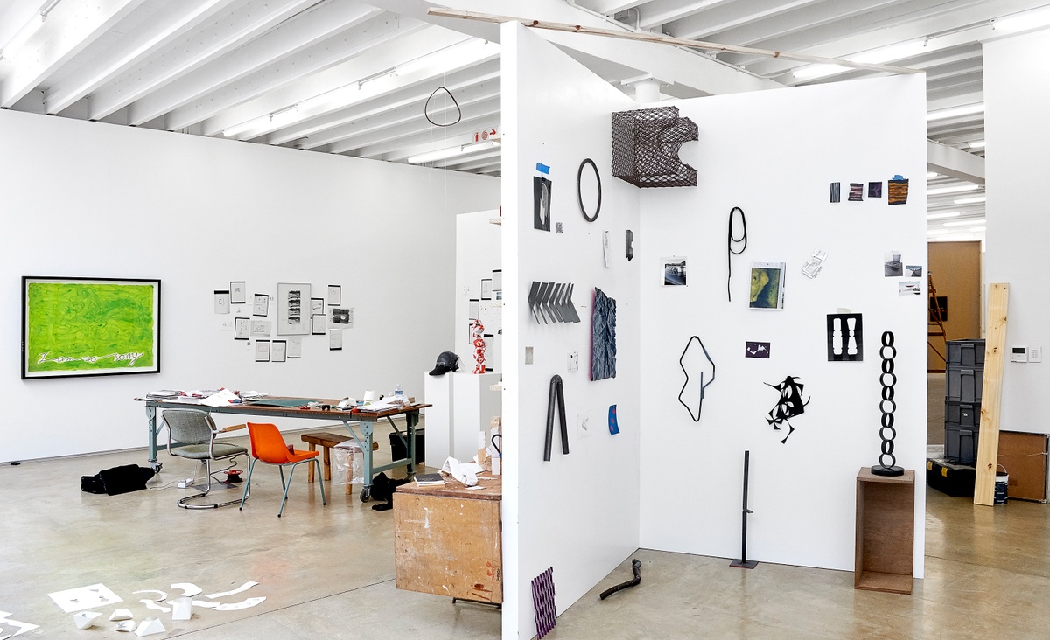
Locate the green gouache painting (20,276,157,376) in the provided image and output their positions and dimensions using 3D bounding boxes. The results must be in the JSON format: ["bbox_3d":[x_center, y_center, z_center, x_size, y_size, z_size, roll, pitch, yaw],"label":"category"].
[{"bbox_3d":[-4.878,0.086,8.943,1.415,1.120,0.050,-1,1,-40],"label":"green gouache painting"}]

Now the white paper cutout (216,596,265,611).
[{"bbox_3d":[-1.594,1.603,4.438,0.300,0.010,0.143,-1,1,-37],"label":"white paper cutout"}]

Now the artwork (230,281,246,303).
[{"bbox_3d":[-3.784,-0.357,10.401,0.193,0.282,0.008,0,0,-40],"label":"artwork"}]

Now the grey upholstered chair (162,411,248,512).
[{"bbox_3d":[-2.860,1.230,7.118,0.570,0.810,0.550,0,0,22],"label":"grey upholstered chair"}]

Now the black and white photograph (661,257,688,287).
[{"bbox_3d":[1.018,-0.330,5.372,0.182,0.200,0.010,0,1,21],"label":"black and white photograph"}]

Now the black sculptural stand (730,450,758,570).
[{"bbox_3d":[1.482,1.267,5.309,0.155,0.765,0.172,0,0,24],"label":"black sculptural stand"}]

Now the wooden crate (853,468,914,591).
[{"bbox_3d":[2.244,1.313,4.943,0.317,0.680,0.350,0,0,24],"label":"wooden crate"}]

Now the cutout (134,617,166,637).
[{"bbox_3d":[-1.980,1.619,4.170,0.135,0.068,0.090,0,0,-38],"label":"cutout"}]

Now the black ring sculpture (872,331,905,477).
[{"bbox_3d":[2.221,0.503,4.814,0.203,0.872,0.203,0,1,21],"label":"black ring sculpture"}]

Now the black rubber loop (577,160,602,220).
[{"bbox_3d":[0.403,-0.786,4.776,0.027,0.390,0.390,0,0,26],"label":"black rubber loop"}]

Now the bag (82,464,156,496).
[{"bbox_3d":[-3.870,1.536,7.519,0.590,0.190,0.400,0,0,-14],"label":"bag"}]

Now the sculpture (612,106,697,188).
[{"bbox_3d":[0.859,-1.112,5.148,0.450,0.410,0.520,0,1,21],"label":"sculpture"}]

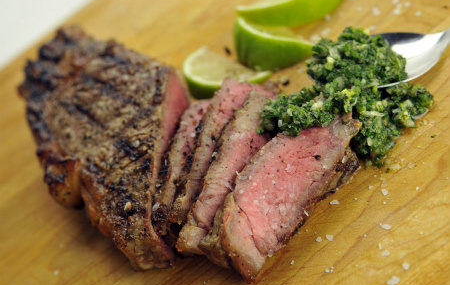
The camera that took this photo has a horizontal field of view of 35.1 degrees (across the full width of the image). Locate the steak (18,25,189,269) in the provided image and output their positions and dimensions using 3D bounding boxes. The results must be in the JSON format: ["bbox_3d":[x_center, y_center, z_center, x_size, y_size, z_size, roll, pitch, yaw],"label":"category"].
[{"bbox_3d":[-0.070,-0.004,0.439,0.102,0.034,0.188,-42,48,-3],"label":"steak"}]

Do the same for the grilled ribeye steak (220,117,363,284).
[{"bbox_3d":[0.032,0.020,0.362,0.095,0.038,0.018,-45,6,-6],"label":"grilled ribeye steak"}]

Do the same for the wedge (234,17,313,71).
[{"bbox_3d":[0.028,-0.060,0.430,0.055,0.026,0.029,12,64,35],"label":"wedge"}]

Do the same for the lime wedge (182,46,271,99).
[{"bbox_3d":[0.001,-0.043,0.436,0.054,0.020,0.028,16,67,36],"label":"lime wedge"}]

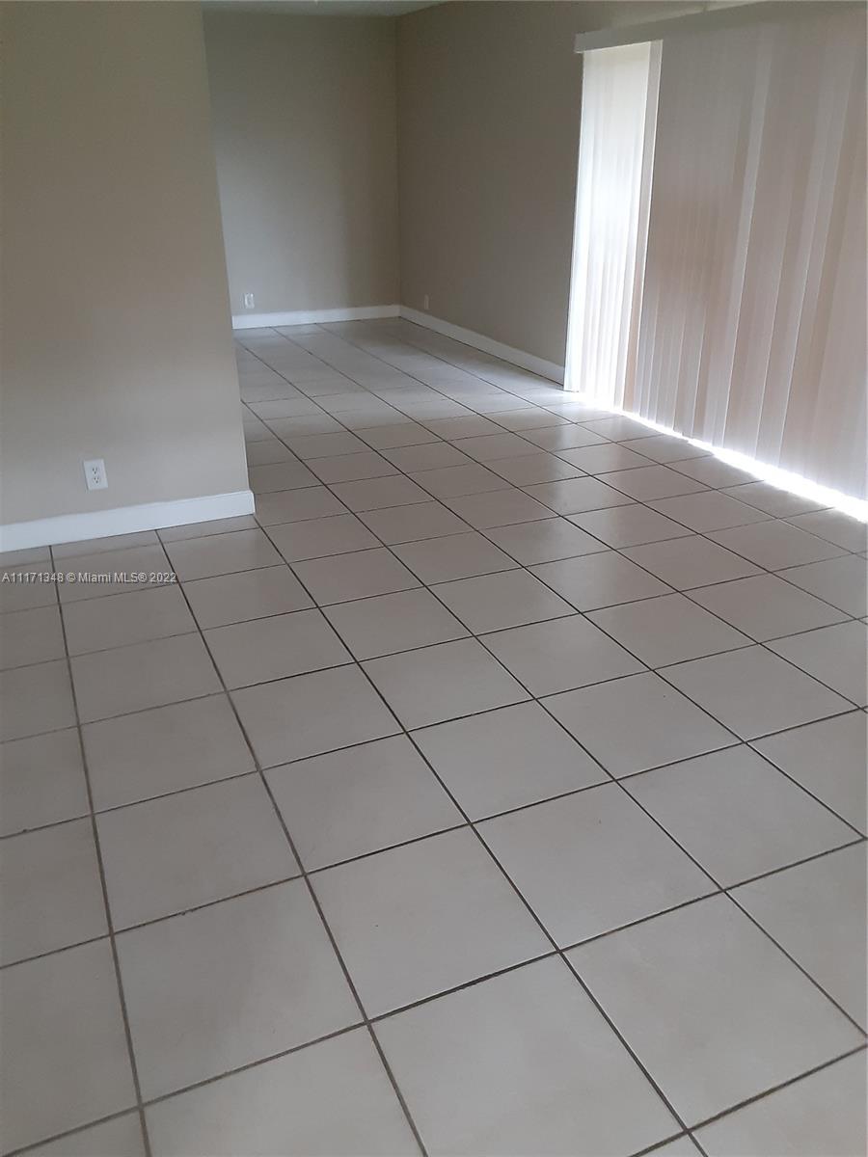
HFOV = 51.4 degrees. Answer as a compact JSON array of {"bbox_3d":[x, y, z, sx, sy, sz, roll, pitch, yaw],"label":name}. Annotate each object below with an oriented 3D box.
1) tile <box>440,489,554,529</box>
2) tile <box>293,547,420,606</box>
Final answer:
[{"bbox_3d":[0.285,-0.307,3.998,0.398,0.010,0.398,-11,27,-21],"label":"tile"},{"bbox_3d":[-0.293,-0.007,3.381,0.401,0.010,0.401,-11,27,-21],"label":"tile"}]

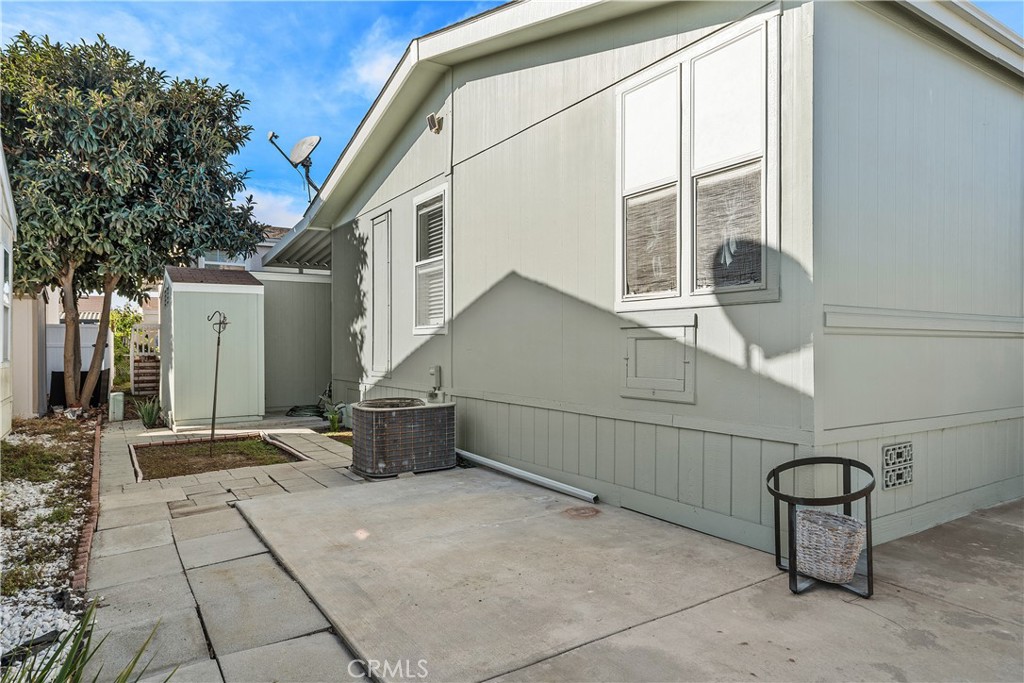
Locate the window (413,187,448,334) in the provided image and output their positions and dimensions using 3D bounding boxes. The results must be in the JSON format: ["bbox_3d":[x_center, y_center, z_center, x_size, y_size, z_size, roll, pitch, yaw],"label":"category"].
[{"bbox_3d":[-0.938,-0.919,7.266,0.100,1.650,0.920,0,-1,-33],"label":"window"}]

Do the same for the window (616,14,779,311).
[{"bbox_3d":[1.148,-1.035,4.053,0.100,1.640,1.330,0,-1,-33],"label":"window"}]

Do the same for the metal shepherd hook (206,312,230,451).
[{"bbox_3d":[-3.219,0.456,6.800,0.260,1.570,0.200,3,-1,-19],"label":"metal shepherd hook"}]

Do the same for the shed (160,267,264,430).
[{"bbox_3d":[-4.844,0.045,10.079,1.252,2.411,1.800,0,-1,-34],"label":"shed"}]

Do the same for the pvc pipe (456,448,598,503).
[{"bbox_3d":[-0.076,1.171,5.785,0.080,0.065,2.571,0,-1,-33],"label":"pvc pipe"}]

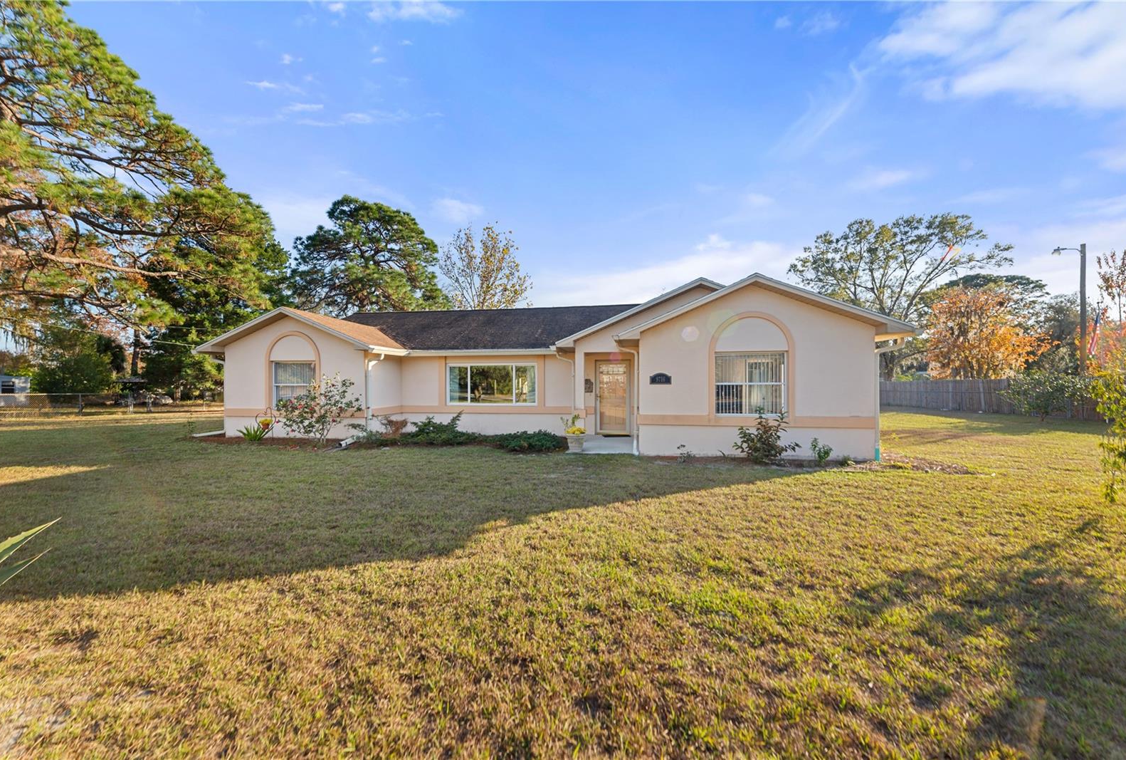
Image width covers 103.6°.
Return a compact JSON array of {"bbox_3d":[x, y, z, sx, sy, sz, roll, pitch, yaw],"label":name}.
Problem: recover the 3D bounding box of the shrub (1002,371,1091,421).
[{"bbox_3d":[20.165,0.664,18.500,2.800,2.110,2.600,0,-1,10],"label":"shrub"}]

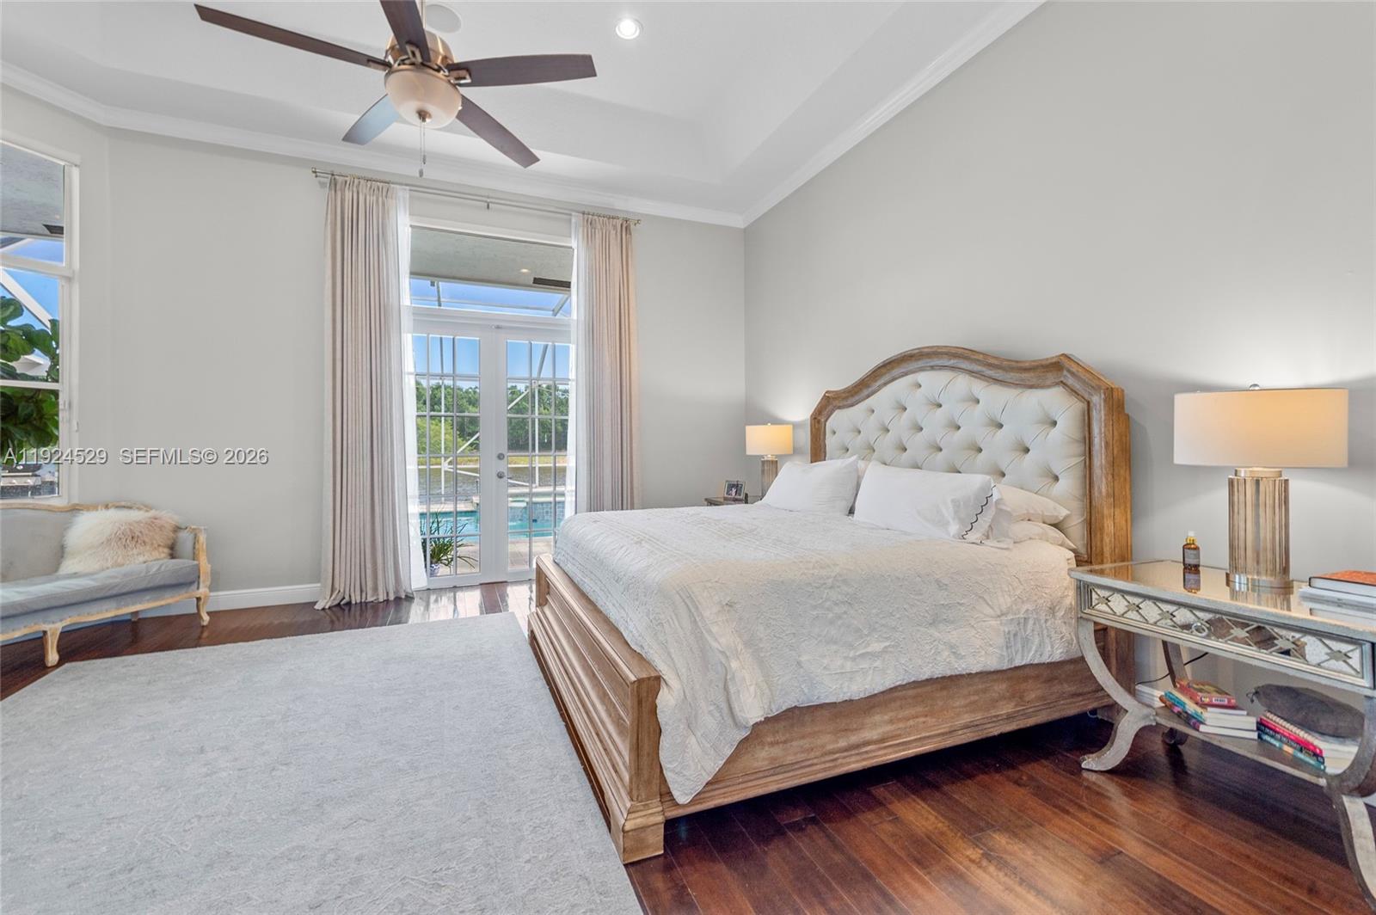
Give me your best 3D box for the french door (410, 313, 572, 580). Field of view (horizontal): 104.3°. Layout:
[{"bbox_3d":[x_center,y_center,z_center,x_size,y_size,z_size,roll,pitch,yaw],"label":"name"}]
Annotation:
[{"bbox_3d":[-1.795,-0.055,4.979,1.581,2.442,0.090,0,0,-21],"label":"french door"}]

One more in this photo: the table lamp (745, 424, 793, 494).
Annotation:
[{"bbox_3d":[0.681,0.047,4.450,0.385,0.658,0.385,0,0,0],"label":"table lamp"}]

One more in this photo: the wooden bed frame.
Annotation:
[{"bbox_3d":[0.439,0.240,2.861,2.196,1.812,2.140,0,0,-22],"label":"wooden bed frame"}]

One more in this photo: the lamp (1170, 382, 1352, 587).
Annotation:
[{"bbox_3d":[1.853,0.093,1.750,0.385,0.658,0.385,0,0,-22],"label":"lamp"}]

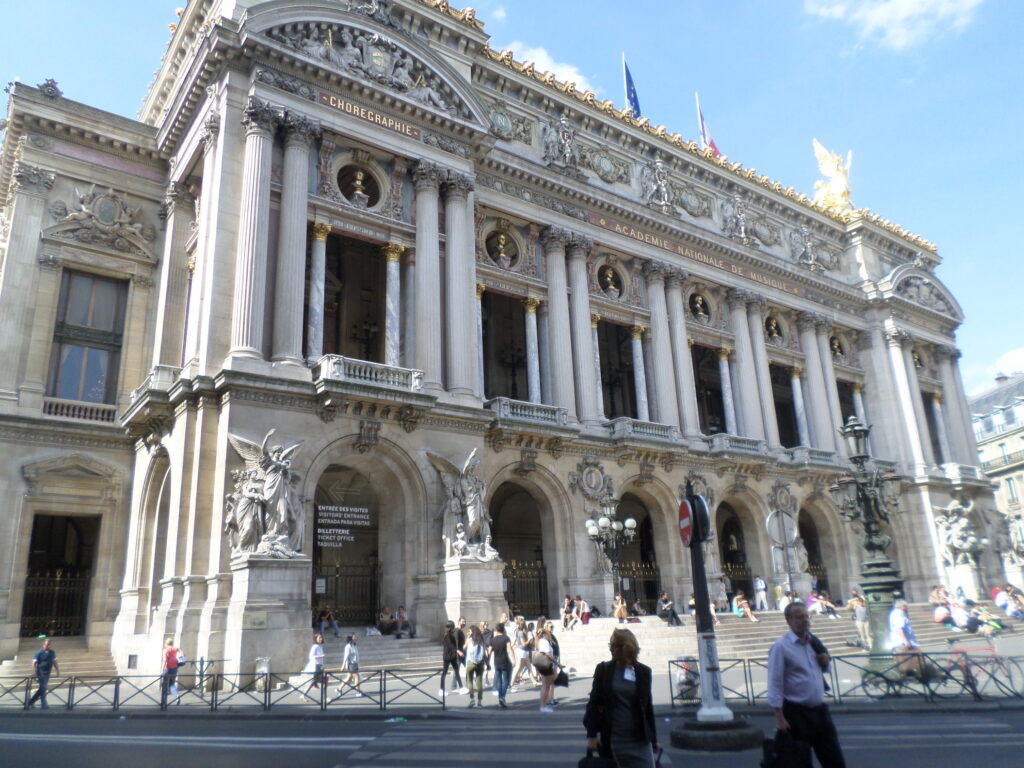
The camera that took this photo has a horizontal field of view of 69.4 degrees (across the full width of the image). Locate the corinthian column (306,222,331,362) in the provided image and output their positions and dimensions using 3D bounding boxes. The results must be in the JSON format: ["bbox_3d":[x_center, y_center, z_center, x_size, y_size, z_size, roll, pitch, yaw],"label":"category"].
[{"bbox_3d":[-8.057,-3.902,30.853,0.720,6.095,0.720,10,-21,-35],"label":"corinthian column"}]

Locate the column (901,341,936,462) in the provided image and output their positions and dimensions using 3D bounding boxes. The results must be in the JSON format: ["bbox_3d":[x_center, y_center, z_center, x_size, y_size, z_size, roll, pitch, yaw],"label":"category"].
[{"bbox_3d":[30.733,1.288,56.138,1.270,10.400,1.270,10,-20,-36],"label":"column"}]

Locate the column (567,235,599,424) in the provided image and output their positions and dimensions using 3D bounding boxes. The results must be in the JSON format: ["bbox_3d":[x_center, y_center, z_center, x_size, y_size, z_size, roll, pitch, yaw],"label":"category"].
[{"bbox_3d":[3.920,-3.095,40.806,1.280,11.156,1.280,-2,-17,-1],"label":"column"}]

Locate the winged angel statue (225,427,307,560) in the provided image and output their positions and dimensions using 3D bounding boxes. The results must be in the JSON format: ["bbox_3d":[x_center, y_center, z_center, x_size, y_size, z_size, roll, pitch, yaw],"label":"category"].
[{"bbox_3d":[-8.218,3.673,24.983,2.600,4.372,1.500,10,-21,-35],"label":"winged angel statue"}]

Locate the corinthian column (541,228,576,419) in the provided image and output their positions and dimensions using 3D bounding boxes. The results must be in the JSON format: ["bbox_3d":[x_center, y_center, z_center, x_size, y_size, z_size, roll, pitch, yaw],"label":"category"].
[{"bbox_3d":[2.452,-3.204,37.609,1.250,10.450,1.250,-2,-17,-1],"label":"corinthian column"}]

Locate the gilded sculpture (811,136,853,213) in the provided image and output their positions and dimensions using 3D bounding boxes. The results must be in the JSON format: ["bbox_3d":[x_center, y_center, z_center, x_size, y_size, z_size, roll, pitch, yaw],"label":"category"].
[{"bbox_3d":[28.821,-18.660,66.500,3.500,7.500,2.900,10,-21,-35],"label":"gilded sculpture"}]

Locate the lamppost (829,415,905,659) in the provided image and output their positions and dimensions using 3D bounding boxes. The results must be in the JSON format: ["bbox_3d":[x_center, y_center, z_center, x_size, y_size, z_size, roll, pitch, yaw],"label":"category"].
[{"bbox_3d":[8.940,3.876,18.330,1.800,6.412,1.800,10,-20,-34],"label":"lamppost"}]

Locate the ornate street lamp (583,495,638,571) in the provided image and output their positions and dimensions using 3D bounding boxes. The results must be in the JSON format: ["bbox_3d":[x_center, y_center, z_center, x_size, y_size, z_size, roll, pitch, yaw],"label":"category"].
[{"bbox_3d":[3.988,6.666,28.830,1.900,4.640,1.900,10,-20,-34],"label":"ornate street lamp"}]

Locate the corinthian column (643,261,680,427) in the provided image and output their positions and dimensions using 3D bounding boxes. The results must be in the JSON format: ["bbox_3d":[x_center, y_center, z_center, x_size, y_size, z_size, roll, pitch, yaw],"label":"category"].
[{"bbox_3d":[8.479,-2.008,41.466,1.280,10.360,1.280,10,-20,-34],"label":"corinthian column"}]

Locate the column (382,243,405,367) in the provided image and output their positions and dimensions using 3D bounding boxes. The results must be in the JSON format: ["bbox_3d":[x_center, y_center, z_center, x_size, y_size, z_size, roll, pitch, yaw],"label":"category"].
[{"bbox_3d":[-4.899,-3.043,30.571,0.720,6.127,0.720,10,-20,-34],"label":"column"}]

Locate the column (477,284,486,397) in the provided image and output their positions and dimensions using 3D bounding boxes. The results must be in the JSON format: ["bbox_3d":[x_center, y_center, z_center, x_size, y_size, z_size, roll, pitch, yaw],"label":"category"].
[{"bbox_3d":[-1.621,-1.984,34.929,0.760,5.880,0.760,10,-21,-35],"label":"column"}]

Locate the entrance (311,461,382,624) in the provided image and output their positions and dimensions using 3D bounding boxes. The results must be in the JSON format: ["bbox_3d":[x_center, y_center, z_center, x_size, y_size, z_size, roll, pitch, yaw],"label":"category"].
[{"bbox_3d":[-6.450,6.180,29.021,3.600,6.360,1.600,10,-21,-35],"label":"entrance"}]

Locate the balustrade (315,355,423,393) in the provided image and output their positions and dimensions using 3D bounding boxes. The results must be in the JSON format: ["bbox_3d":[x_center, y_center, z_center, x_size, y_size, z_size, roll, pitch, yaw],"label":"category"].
[{"bbox_3d":[-5.236,-0.154,27.511,3.950,0.980,1.200,10,-21,-35],"label":"balustrade"}]

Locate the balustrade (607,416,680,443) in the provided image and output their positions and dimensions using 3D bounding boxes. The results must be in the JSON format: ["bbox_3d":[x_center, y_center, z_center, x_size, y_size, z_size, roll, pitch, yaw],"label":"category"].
[{"bbox_3d":[7.220,2.717,40.471,4.240,0.980,1.458,10,-21,-35],"label":"balustrade"}]

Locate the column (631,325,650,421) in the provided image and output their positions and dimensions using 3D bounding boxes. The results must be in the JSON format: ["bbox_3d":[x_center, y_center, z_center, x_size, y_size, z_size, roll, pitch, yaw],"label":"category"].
[{"bbox_3d":[7.455,-0.568,43.526,0.720,6.095,0.720,10,-21,-35],"label":"column"}]

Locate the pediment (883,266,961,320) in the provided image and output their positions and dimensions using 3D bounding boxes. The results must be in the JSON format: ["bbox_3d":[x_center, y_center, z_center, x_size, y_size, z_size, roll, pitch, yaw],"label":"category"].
[{"bbox_3d":[33.361,-7.406,60.519,10.900,3.600,1.600,10,-20,-36],"label":"pediment"}]

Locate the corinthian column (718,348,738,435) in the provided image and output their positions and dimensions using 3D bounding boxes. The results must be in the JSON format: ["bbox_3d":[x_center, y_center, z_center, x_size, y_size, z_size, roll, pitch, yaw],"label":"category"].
[{"bbox_3d":[14.266,0.549,48.315,0.720,6.095,0.720,10,-21,-35],"label":"corinthian column"}]

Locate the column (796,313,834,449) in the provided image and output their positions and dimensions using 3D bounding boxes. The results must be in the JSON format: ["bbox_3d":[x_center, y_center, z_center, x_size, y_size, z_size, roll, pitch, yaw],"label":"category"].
[{"bbox_3d":[20.984,0.052,50.836,1.250,10.450,1.250,10,-21,-35],"label":"column"}]

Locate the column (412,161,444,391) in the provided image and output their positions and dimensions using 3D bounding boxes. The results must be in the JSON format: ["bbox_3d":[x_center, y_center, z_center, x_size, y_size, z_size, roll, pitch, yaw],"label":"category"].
[{"bbox_3d":[-3.527,-4.577,31.334,1.270,10.400,1.270,-2,-16,-1],"label":"column"}]

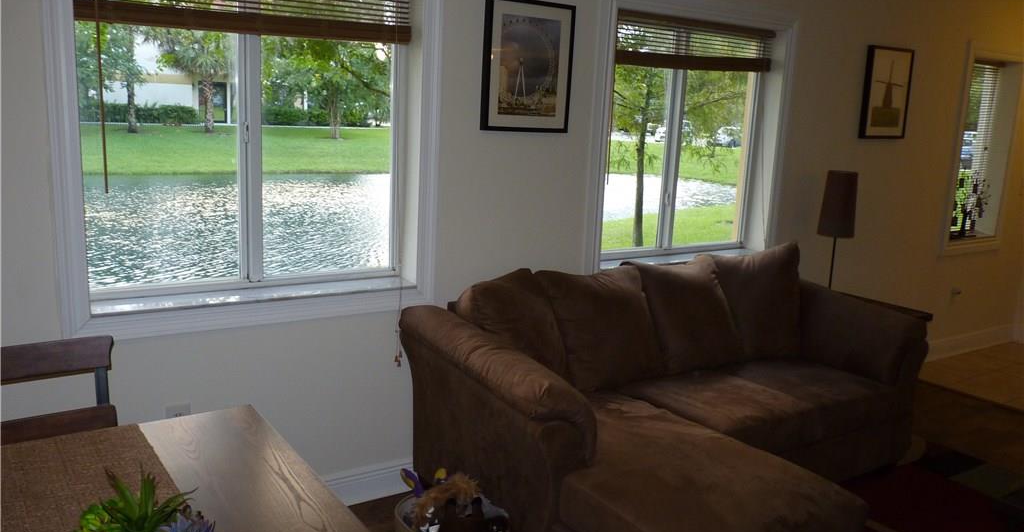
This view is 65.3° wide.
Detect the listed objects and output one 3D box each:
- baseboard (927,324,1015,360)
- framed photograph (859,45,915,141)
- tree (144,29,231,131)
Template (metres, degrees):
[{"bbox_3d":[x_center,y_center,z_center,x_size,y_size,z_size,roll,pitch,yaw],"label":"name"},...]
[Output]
[{"bbox_3d":[3.264,0.539,5.637,1.170,0.145,0.020,-4,13,-32],"label":"baseboard"},{"bbox_3d":[2.148,-0.987,4.570,0.400,0.510,0.035,-4,13,-32],"label":"framed photograph"},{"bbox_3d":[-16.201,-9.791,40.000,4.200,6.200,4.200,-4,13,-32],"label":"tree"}]

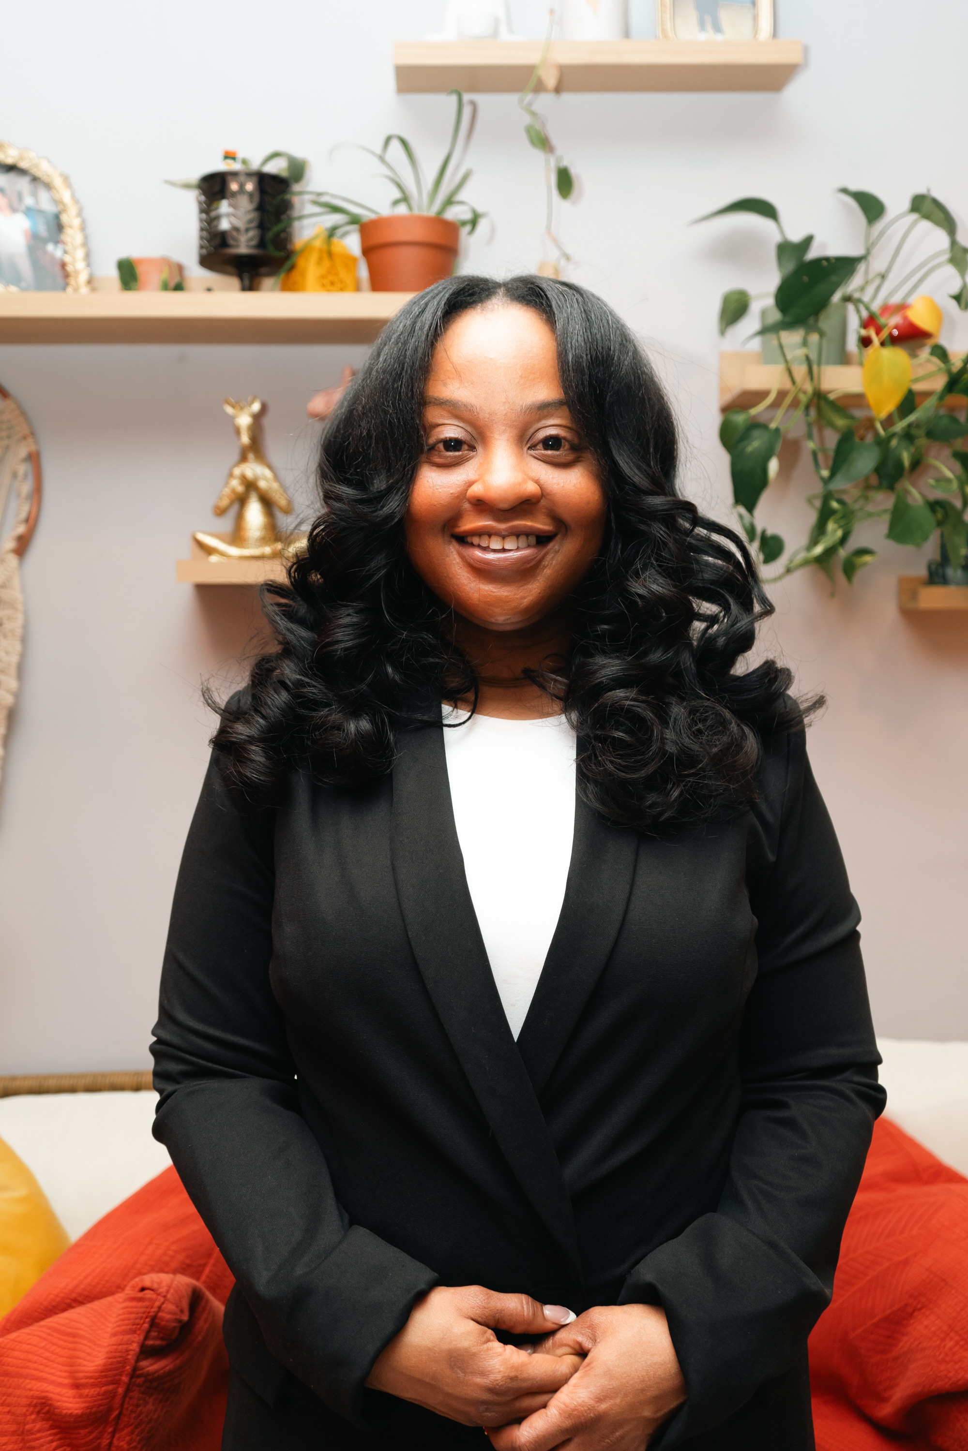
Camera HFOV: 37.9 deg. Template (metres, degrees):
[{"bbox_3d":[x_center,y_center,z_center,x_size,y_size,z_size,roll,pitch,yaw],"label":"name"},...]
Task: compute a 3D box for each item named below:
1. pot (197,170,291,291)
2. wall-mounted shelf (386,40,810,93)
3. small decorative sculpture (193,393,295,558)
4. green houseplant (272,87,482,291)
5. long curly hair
[{"bbox_3d":[-0.267,-0.536,1.576,0.103,0.132,0.103,0,5,0],"label":"pot"},{"bbox_3d":[0.126,-0.745,1.599,0.451,0.025,0.088,0,5,0],"label":"wall-mounted shelf"},{"bbox_3d":[-0.268,-0.285,1.629,0.137,0.189,0.085,0,5,4],"label":"small decorative sculpture"},{"bbox_3d":[-0.116,-0.586,1.551,0.229,0.235,0.190,0,5,0],"label":"green houseplant"},{"bbox_3d":[0.017,-0.123,0.973,0.400,0.367,0.250,0,5,0],"label":"long curly hair"}]

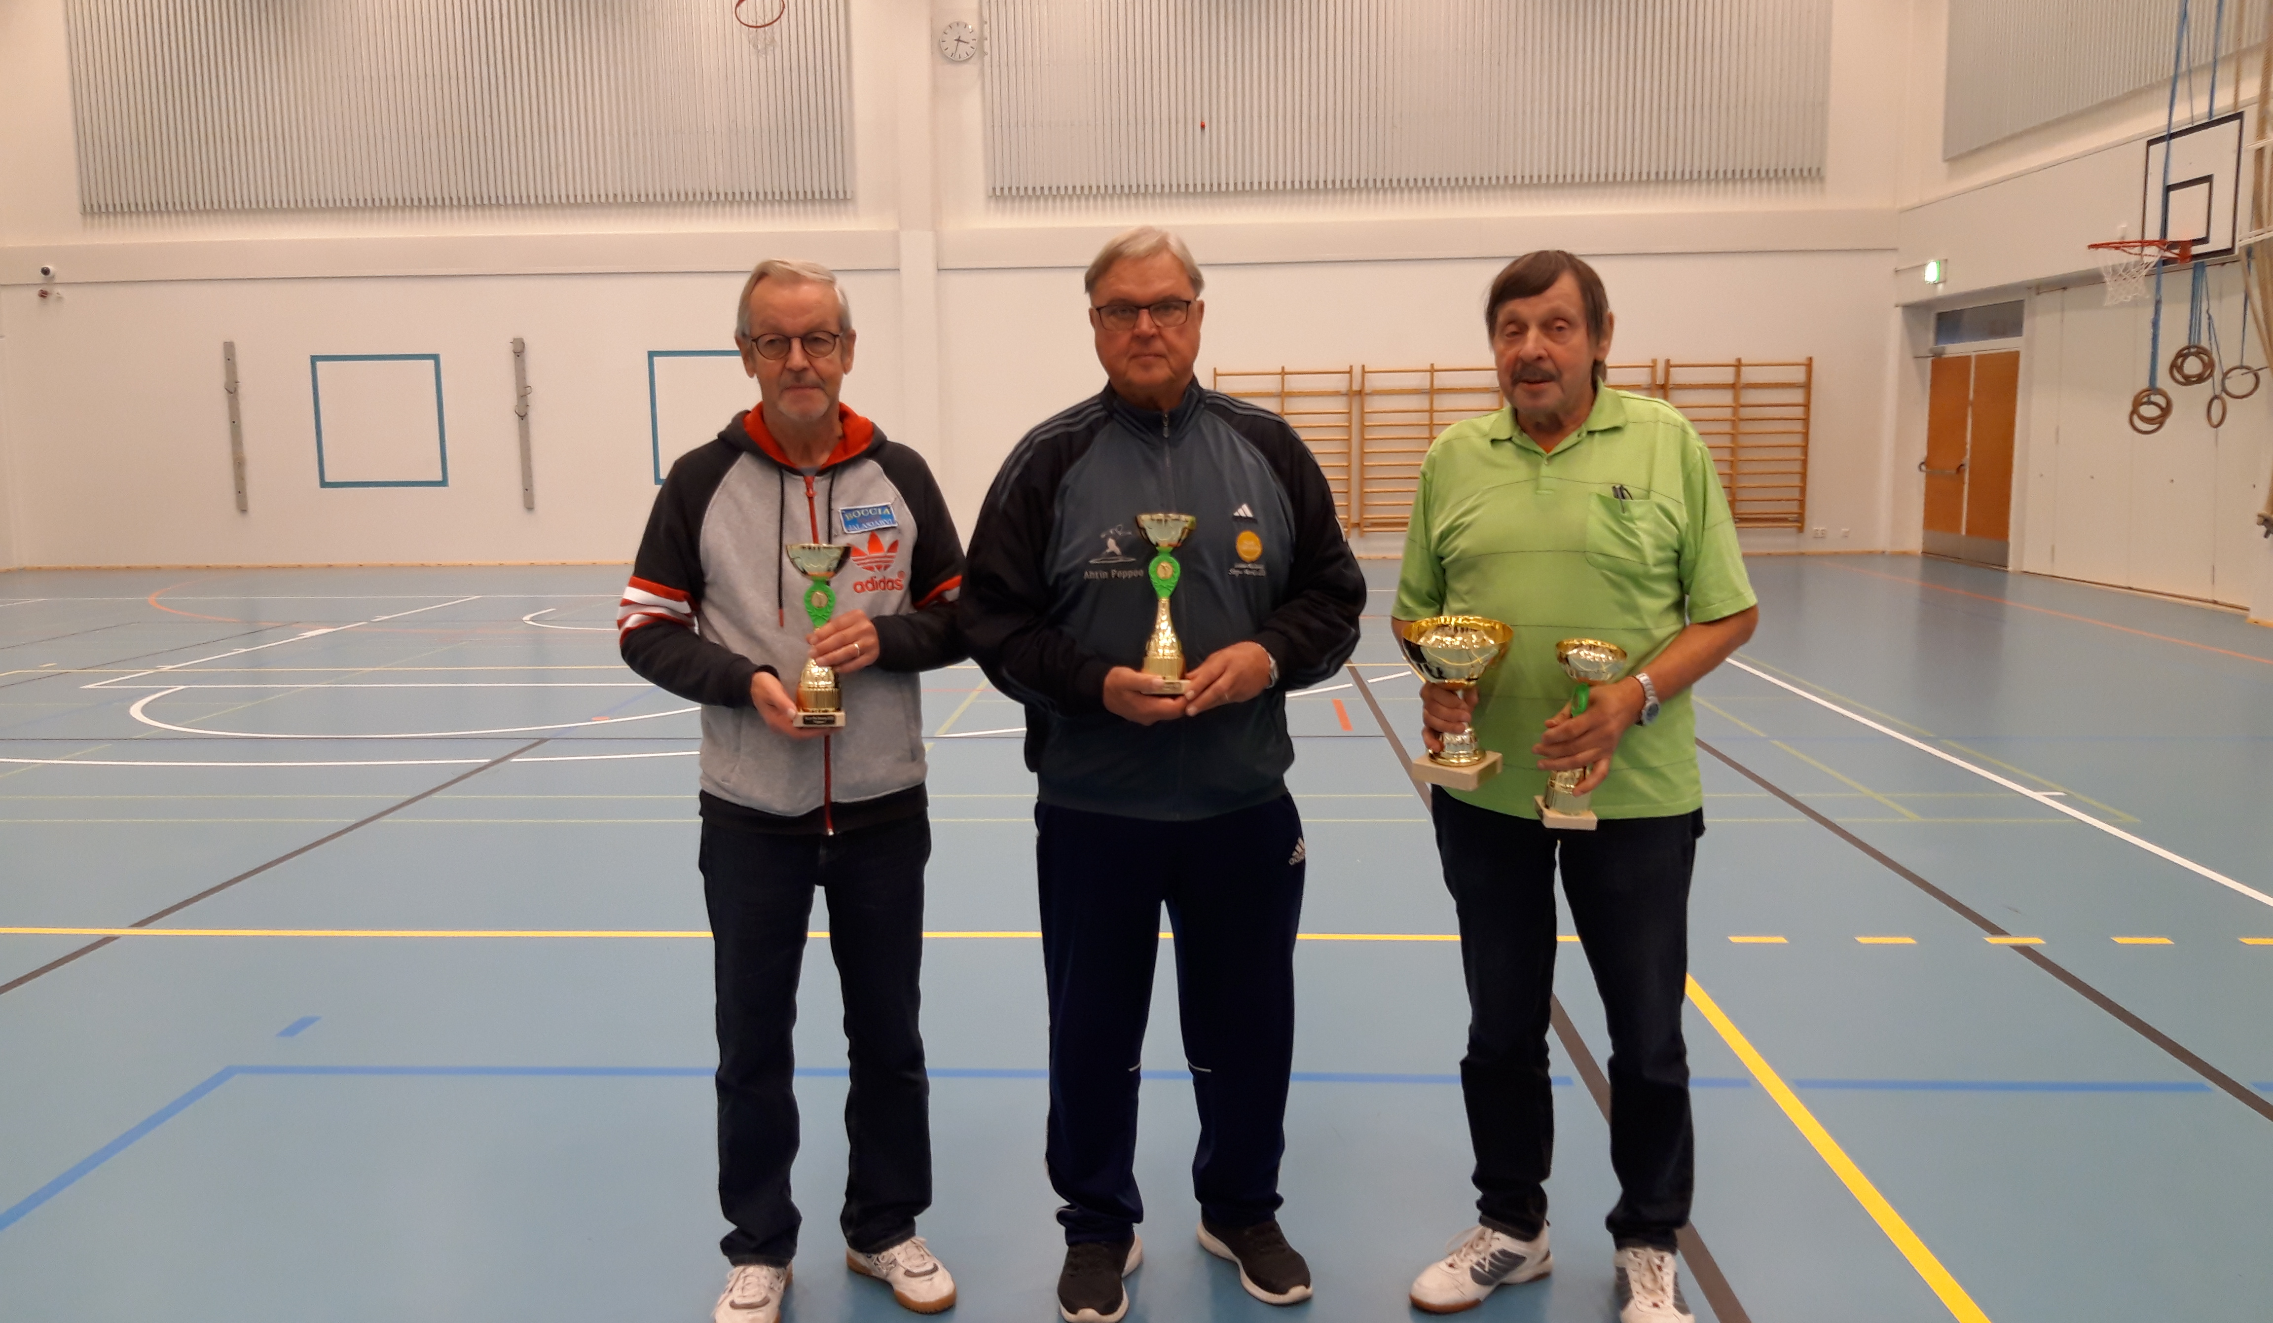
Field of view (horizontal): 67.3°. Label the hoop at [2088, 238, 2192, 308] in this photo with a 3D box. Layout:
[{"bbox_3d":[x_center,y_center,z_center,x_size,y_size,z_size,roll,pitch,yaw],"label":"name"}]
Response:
[{"bbox_3d":[7.050,-2.708,11.987,0.600,0.470,0.460,0,7,3],"label":"hoop"}]

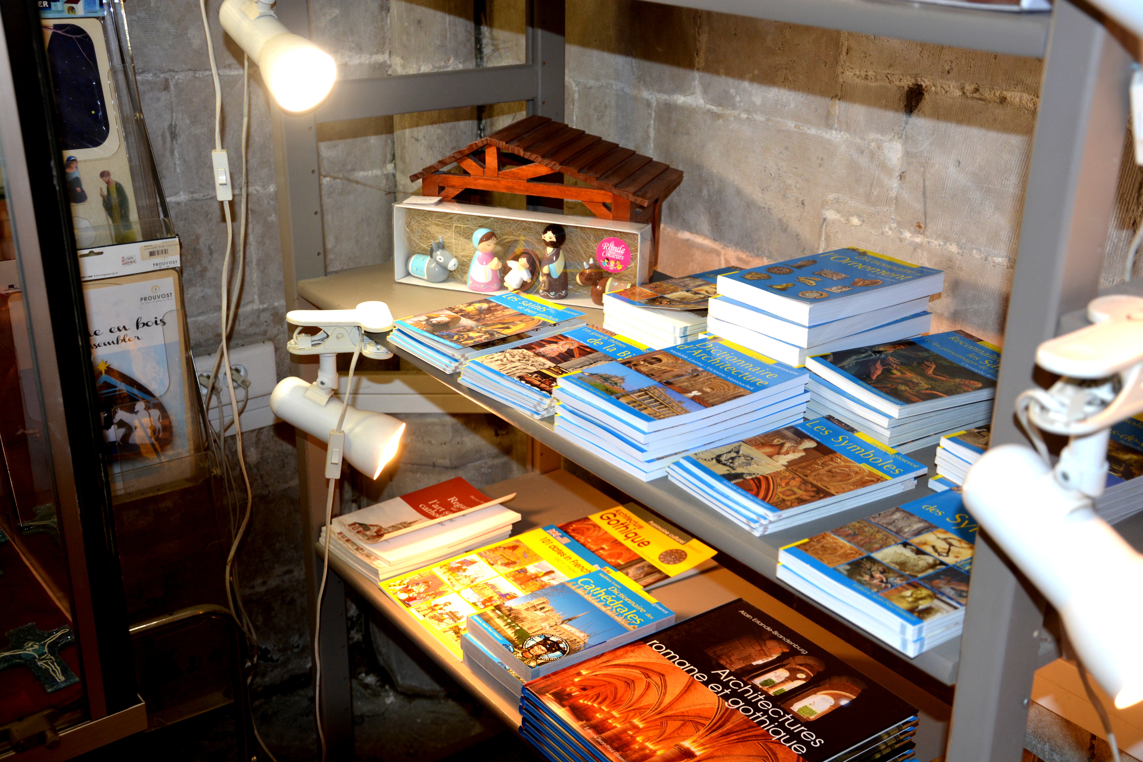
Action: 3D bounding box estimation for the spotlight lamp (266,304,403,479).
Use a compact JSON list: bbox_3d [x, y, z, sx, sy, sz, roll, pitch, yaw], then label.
[{"bbox_3d":[-0.262,0.011,1.495,0.144,0.200,0.071,6,22,12],"label":"spotlight lamp"}]

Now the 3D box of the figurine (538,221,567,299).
[{"bbox_3d":[-0.022,-0.143,1.597,0.033,0.082,0.033,1,22,0],"label":"figurine"}]

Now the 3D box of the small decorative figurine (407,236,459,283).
[{"bbox_3d":[-0.172,-0.151,1.652,0.056,0.053,0.033,14,25,30],"label":"small decorative figurine"}]

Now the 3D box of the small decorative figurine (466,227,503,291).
[{"bbox_3d":[-0.107,-0.149,1.627,0.041,0.071,0.038,19,28,38],"label":"small decorative figurine"}]

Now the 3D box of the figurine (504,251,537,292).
[{"bbox_3d":[-0.062,-0.132,1.618,0.039,0.045,0.030,7,23,15],"label":"figurine"}]

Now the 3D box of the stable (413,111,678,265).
[{"bbox_3d":[-0.029,-0.225,1.675,0.306,0.182,0.156,8,23,18],"label":"stable"}]

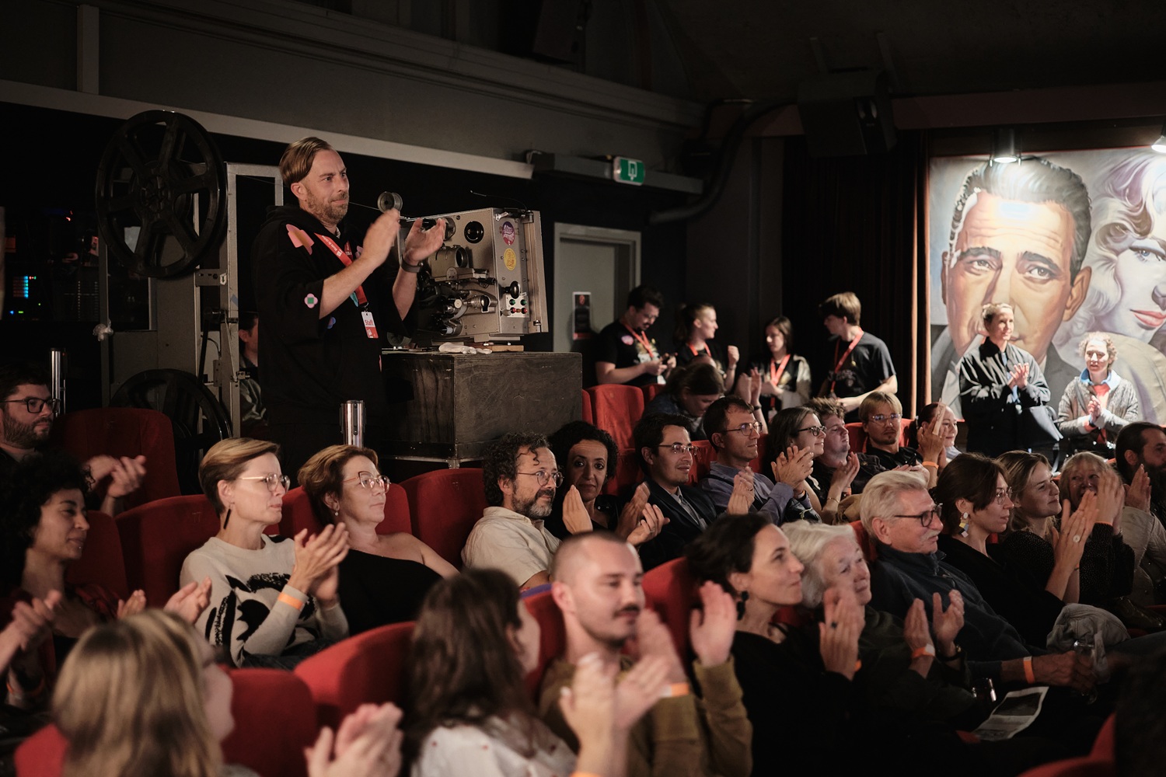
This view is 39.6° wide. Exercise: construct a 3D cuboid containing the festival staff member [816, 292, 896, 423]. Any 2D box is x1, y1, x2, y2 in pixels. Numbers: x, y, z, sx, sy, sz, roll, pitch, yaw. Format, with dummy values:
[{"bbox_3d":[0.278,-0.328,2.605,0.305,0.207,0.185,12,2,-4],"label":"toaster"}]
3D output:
[{"bbox_3d":[1.441,0.368,8.751,0.490,1.770,0.370,2,3,41],"label":"festival staff member"}]

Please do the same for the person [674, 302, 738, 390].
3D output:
[{"bbox_3d":[0.709,0.366,9.357,0.450,1.720,0.340,-2,3,-41],"label":"person"}]

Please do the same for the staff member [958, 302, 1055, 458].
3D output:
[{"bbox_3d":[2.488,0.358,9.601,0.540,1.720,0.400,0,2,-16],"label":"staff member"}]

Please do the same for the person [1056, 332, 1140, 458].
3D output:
[{"bbox_3d":[3.021,0.464,9.498,0.490,1.580,0.350,0,2,9],"label":"person"}]

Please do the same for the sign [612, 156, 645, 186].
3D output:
[{"bbox_3d":[0.272,-1.264,9.400,0.060,0.155,0.300,1,2,32],"label":"sign"}]

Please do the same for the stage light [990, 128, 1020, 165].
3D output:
[{"bbox_3d":[2.451,-1.412,9.400,0.170,0.230,0.170,1,2,27],"label":"stage light"}]

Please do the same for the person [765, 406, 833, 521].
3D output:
[{"bbox_3d":[1.062,0.681,7.046,0.750,1.190,0.520,1,2,32],"label":"person"}]

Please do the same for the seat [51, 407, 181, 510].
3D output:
[{"bbox_3d":[-1.369,0.565,5.171,0.620,1.000,0.550,1,2,32],"label":"seat"}]

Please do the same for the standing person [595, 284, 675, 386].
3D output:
[{"bbox_3d":[0.308,0.360,8.505,0.390,1.800,0.480,2,3,41],"label":"standing person"}]

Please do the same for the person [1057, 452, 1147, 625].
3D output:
[{"bbox_3d":[2.026,0.843,6.007,0.550,1.190,0.750,-2,3,-41],"label":"person"}]

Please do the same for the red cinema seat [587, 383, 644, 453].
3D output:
[{"bbox_3d":[0.311,0.491,7.521,0.620,1.000,0.550,1,2,32],"label":"red cinema seat"}]

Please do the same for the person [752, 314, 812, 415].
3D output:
[{"bbox_3d":[1.115,0.402,9.402,0.440,1.650,0.320,1,2,25],"label":"person"}]

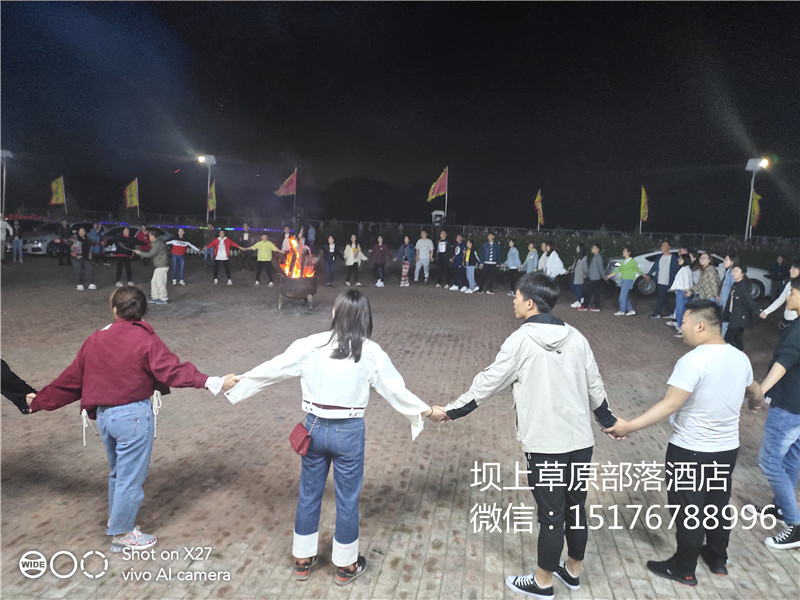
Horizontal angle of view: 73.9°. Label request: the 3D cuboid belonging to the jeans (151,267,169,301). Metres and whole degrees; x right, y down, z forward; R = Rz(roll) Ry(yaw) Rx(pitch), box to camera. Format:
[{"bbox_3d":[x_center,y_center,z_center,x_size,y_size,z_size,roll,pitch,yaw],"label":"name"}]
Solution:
[{"bbox_3d":[-5.860,-0.414,12.950,0.420,0.870,0.360,-1,9,-16],"label":"jeans"}]

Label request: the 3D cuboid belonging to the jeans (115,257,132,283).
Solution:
[{"bbox_3d":[-7.798,-0.844,15.017,0.480,0.820,0.280,-2,9,-28],"label":"jeans"}]

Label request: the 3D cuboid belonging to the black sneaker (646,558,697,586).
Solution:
[{"bbox_3d":[1.608,1.584,3.173,0.275,0.115,0.100,7,10,32],"label":"black sneaker"}]

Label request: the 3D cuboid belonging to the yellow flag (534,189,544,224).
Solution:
[{"bbox_3d":[8.658,-5.741,32.987,0.620,2.100,0.400,4,9,15],"label":"yellow flag"}]

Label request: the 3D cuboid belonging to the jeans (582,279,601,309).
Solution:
[{"bbox_3d":[4.737,-0.217,13.147,0.400,0.840,0.340,0,8,-9],"label":"jeans"}]

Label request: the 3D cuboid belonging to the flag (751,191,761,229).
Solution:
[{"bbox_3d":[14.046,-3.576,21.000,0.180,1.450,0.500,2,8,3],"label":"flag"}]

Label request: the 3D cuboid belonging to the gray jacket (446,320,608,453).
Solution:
[{"bbox_3d":[0.684,0.450,2.828,0.860,0.710,0.420,-1,8,-18],"label":"gray jacket"}]

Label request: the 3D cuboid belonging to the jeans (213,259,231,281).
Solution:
[{"bbox_3d":[-5.700,-1.008,17.000,0.550,0.800,0.300,-2,9,-24],"label":"jeans"}]

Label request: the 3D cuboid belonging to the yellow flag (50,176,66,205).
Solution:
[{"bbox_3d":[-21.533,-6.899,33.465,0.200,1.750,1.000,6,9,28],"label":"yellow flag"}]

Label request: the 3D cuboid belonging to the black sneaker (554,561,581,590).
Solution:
[{"bbox_3d":[0.936,1.570,3.144,0.100,0.115,0.280,-3,10,-30],"label":"black sneaker"}]

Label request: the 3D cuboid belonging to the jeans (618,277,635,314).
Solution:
[{"bbox_3d":[5.463,-0.186,12.768,0.360,0.880,0.350,-1,9,-18],"label":"jeans"}]

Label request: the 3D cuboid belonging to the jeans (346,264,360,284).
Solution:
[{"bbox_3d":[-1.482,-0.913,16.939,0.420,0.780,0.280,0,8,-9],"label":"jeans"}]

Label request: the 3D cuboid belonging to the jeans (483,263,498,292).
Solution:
[{"bbox_3d":[2.741,-0.682,16.100,0.460,0.900,0.300,3,8,14],"label":"jeans"}]

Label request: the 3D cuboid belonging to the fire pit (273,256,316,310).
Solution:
[{"bbox_3d":[-2.443,-0.419,12.426,1.000,1.180,0.920,2,8,0],"label":"fire pit"}]

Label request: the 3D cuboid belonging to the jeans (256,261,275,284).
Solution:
[{"bbox_3d":[-4.076,-0.864,16.107,0.530,0.820,0.280,0,8,-12],"label":"jeans"}]

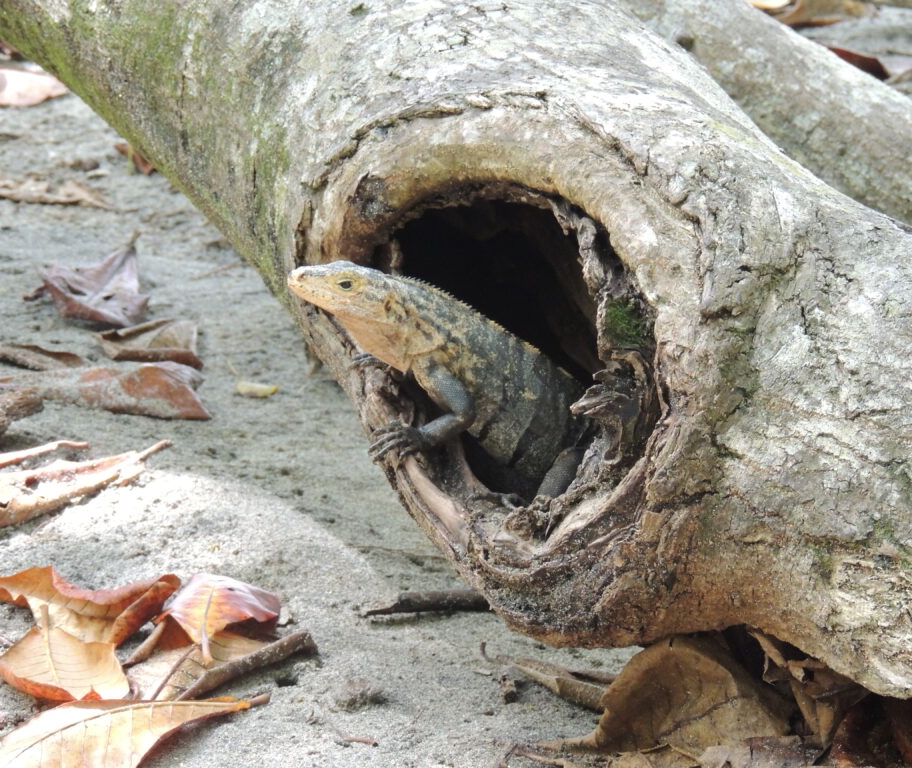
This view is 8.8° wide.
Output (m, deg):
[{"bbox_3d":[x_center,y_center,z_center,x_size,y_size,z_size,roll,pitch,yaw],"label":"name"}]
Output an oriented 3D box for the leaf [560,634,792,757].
[{"bbox_3d":[0.138,0.199,3.765,0.147,0.051,0.077,0,20,0],"label":"leaf"}]

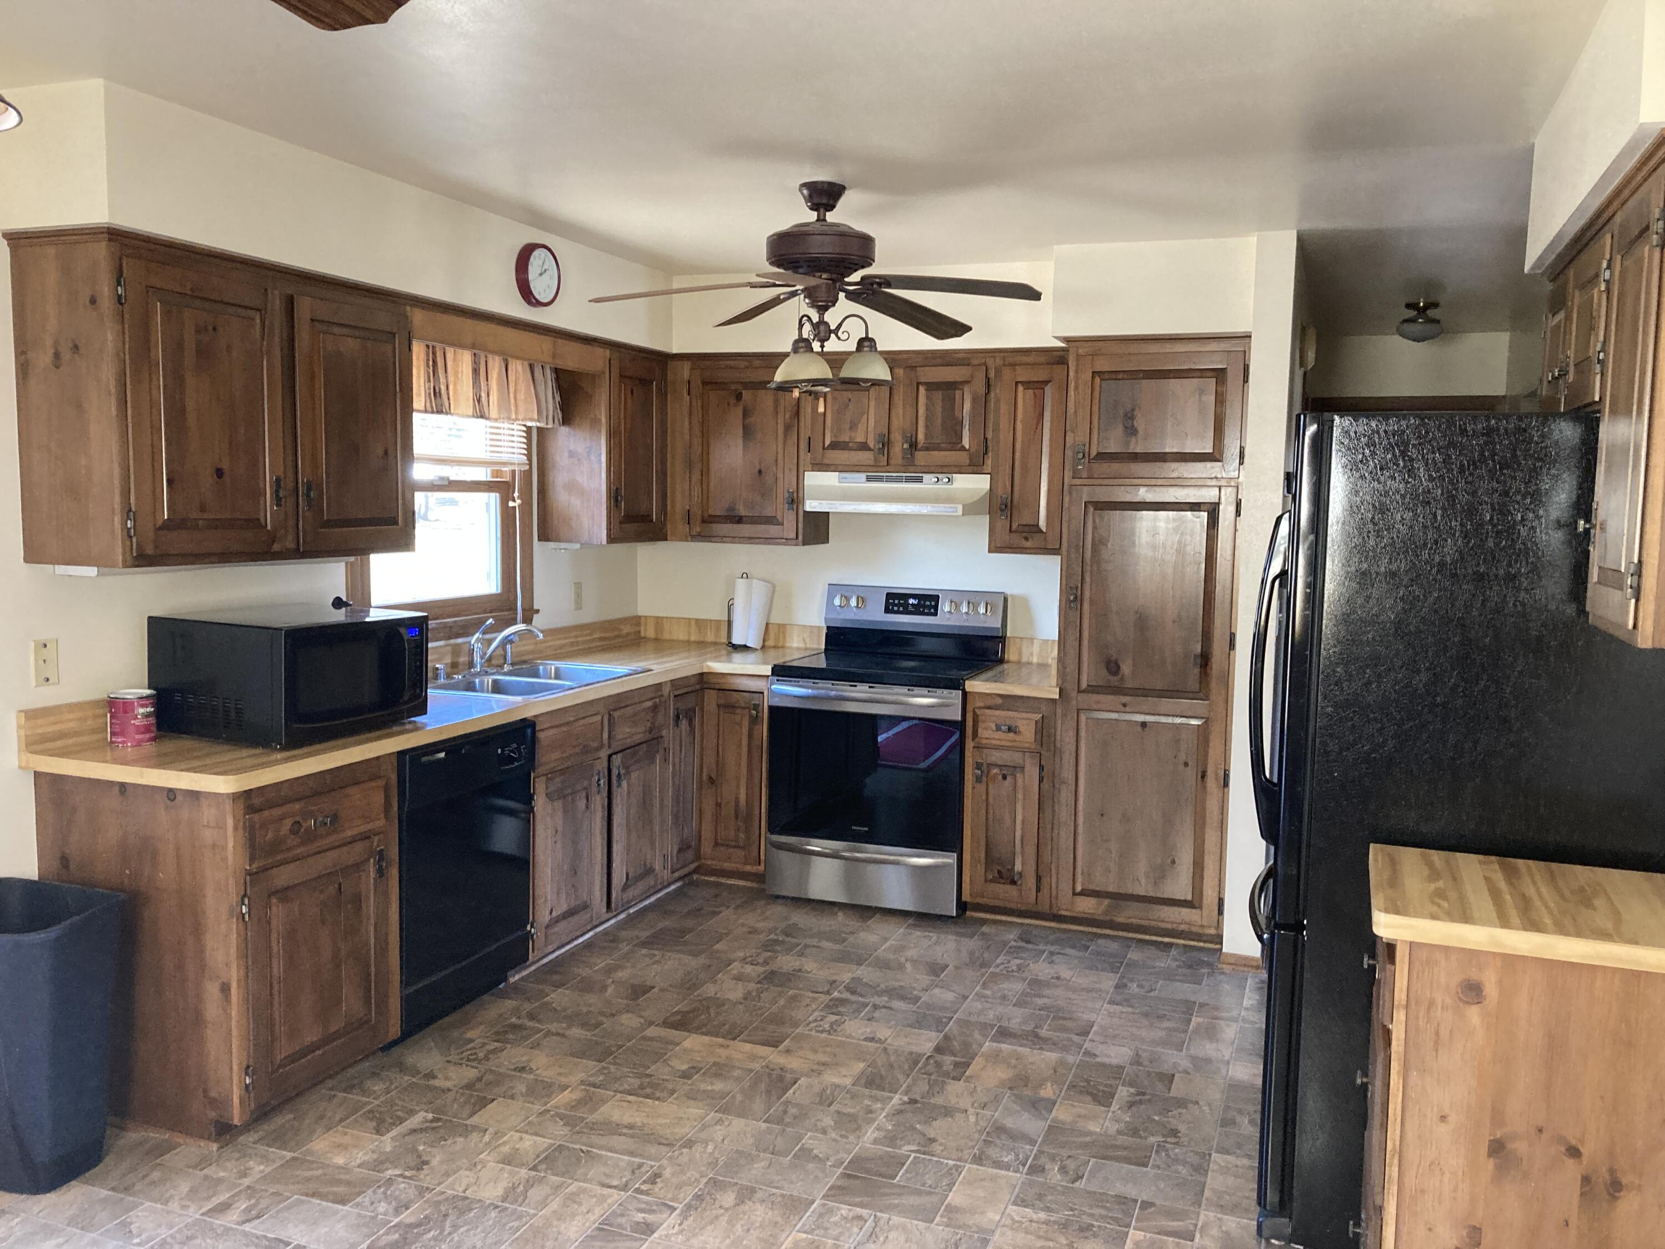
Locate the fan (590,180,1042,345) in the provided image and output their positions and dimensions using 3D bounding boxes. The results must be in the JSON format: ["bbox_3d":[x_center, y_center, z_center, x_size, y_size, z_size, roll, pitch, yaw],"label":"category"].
[{"bbox_3d":[-0.032,-1.078,3.896,1.310,0.360,1.310,3,6,20],"label":"fan"}]

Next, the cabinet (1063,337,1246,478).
[{"bbox_3d":[1.209,-0.764,4.875,0.597,0.492,0.635,3,6,21],"label":"cabinet"}]

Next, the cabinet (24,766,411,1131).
[{"bbox_3d":[-1.540,0.758,3.444,0.625,0.849,0.573,3,6,20],"label":"cabinet"}]

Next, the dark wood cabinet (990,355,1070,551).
[{"bbox_3d":[0.815,-0.658,5.191,0.337,0.755,0.323,3,6,20],"label":"dark wood cabinet"}]

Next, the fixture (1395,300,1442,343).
[{"bbox_3d":[2.563,-1.310,5.864,0.210,0.168,0.210,3,6,20],"label":"fixture"}]

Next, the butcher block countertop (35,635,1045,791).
[{"bbox_3d":[-0.465,0.256,4.306,2.032,0.046,3.048,3,6,21],"label":"butcher block countertop"}]

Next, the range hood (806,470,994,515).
[{"bbox_3d":[0.267,-0.520,5.333,0.764,0.156,0.490,3,6,21],"label":"range hood"}]

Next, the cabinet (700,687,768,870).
[{"bbox_3d":[-0.271,0.562,5.541,0.303,0.799,0.625,3,6,20],"label":"cabinet"}]

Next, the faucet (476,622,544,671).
[{"bbox_3d":[-1.143,0.080,4.758,0.260,0.190,0.110,2,5,11],"label":"faucet"}]

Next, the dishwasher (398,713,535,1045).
[{"bbox_3d":[-1.325,0.701,4.017,0.610,0.822,0.623,3,6,21],"label":"dishwasher"}]

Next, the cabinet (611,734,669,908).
[{"bbox_3d":[-0.973,0.694,4.955,0.610,0.548,0.393,3,6,21],"label":"cabinet"}]

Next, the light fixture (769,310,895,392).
[{"bbox_3d":[-0.010,-0.796,3.923,0.370,0.225,0.370,3,6,20],"label":"light fixture"}]

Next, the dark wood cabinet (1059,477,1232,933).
[{"bbox_3d":[1.189,0.279,4.968,0.581,1.585,0.628,3,6,20],"label":"dark wood cabinet"}]

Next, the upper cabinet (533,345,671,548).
[{"bbox_3d":[-0.901,-0.708,5.396,0.320,0.750,0.516,3,6,20],"label":"upper cabinet"}]

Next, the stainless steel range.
[{"bbox_3d":[0.228,0.465,5.302,0.758,1.187,0.695,3,6,21],"label":"stainless steel range"}]

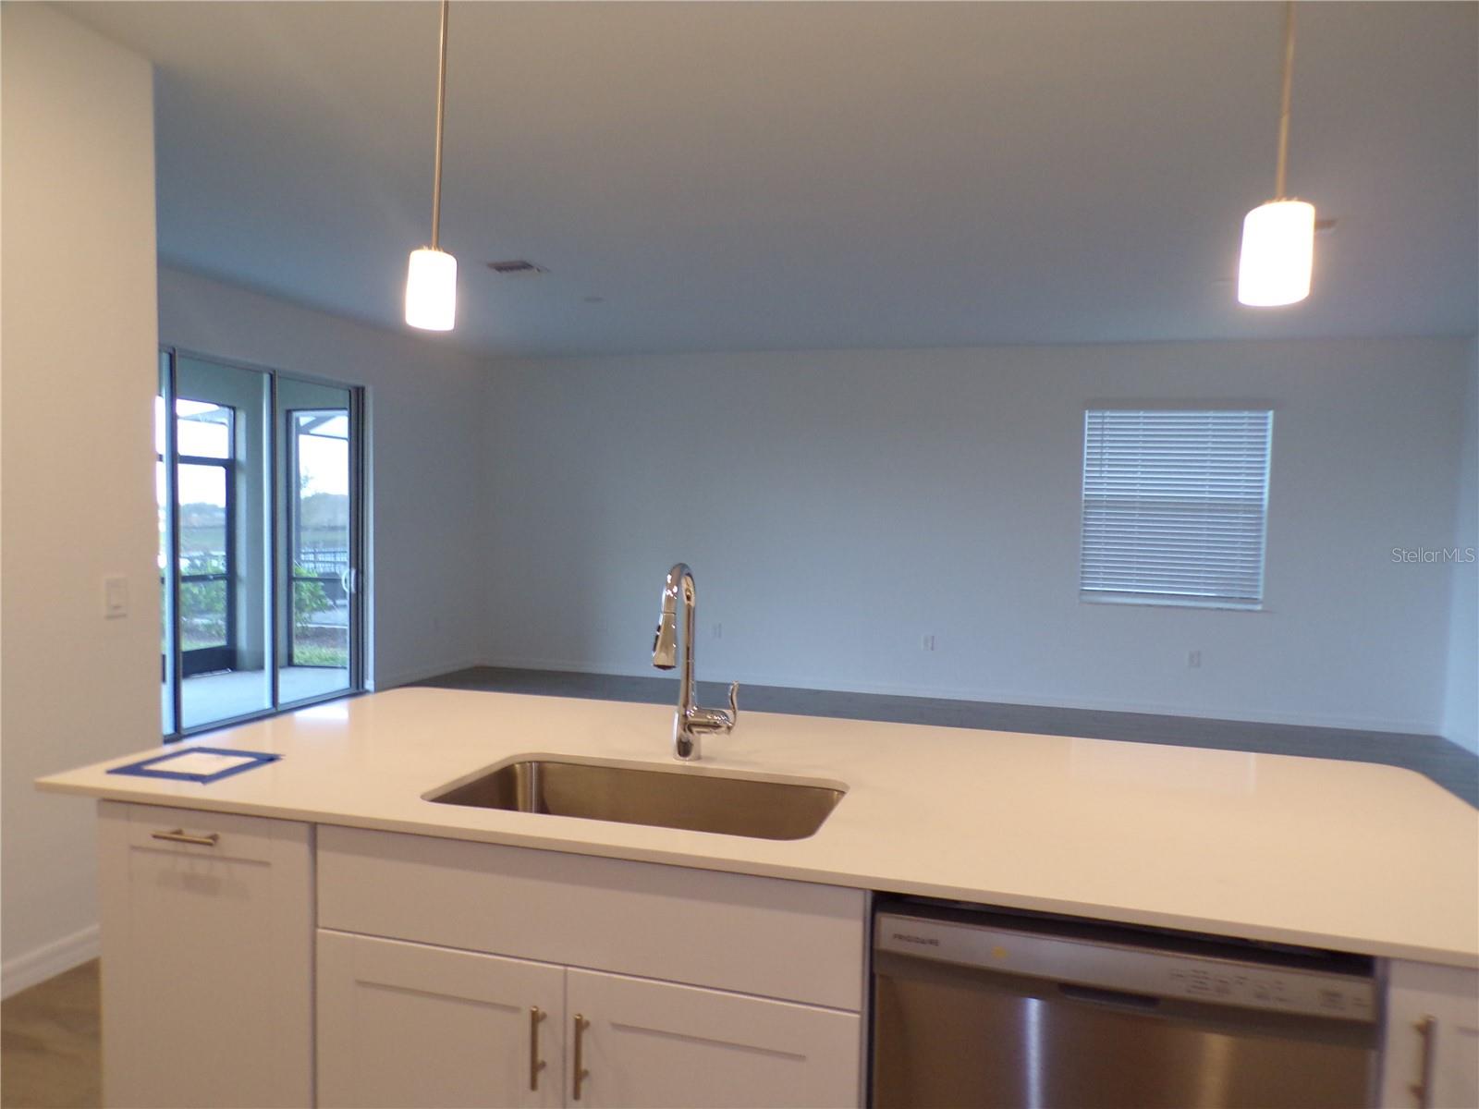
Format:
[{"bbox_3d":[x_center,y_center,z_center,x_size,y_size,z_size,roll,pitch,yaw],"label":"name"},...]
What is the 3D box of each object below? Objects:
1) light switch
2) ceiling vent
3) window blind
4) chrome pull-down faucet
[{"bbox_3d":[-1.953,0.135,3.216,0.012,0.118,0.074,2,2,16],"label":"light switch"},{"bbox_3d":[-1.287,-1.651,5.919,0.270,0.025,0.290,2,2,16],"label":"ceiling vent"},{"bbox_3d":[3.296,-0.365,7.798,1.280,1.500,0.060,2,2,16],"label":"window blind"},{"bbox_3d":[-0.089,0.218,2.001,0.135,0.395,0.220,2,2,16],"label":"chrome pull-down faucet"}]

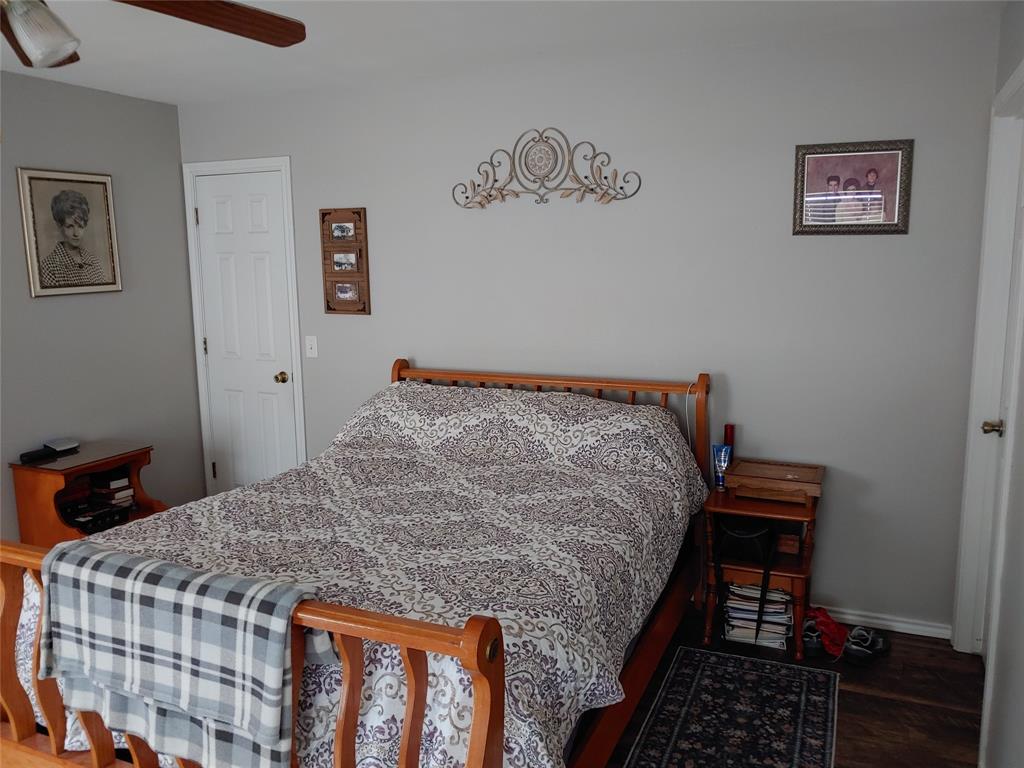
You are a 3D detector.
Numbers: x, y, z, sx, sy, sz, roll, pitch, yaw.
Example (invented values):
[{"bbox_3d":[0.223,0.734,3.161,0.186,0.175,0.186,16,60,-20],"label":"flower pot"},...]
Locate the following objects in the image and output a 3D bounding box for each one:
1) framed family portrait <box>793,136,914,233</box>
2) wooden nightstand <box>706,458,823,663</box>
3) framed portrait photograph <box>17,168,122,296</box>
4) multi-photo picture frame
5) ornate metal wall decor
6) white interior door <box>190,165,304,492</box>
[{"bbox_3d":[1.342,-0.768,2.923,0.417,0.352,0.030,3,10,22],"label":"framed family portrait"},{"bbox_3d":[1.039,0.709,3.074,0.428,0.691,0.380,3,10,22],"label":"wooden nightstand"},{"bbox_3d":[-2.143,-0.731,3.603,0.030,0.581,0.484,3,10,22],"label":"framed portrait photograph"},{"bbox_3d":[-0.867,-0.639,3.882,0.287,0.546,0.025,3,10,22],"label":"multi-photo picture frame"},{"bbox_3d":[0.139,-0.992,3.388,0.922,0.345,0.035,3,10,22],"label":"ornate metal wall decor"},{"bbox_3d":[-1.521,-0.160,4.260,0.670,2.060,0.060,3,10,22],"label":"white interior door"}]

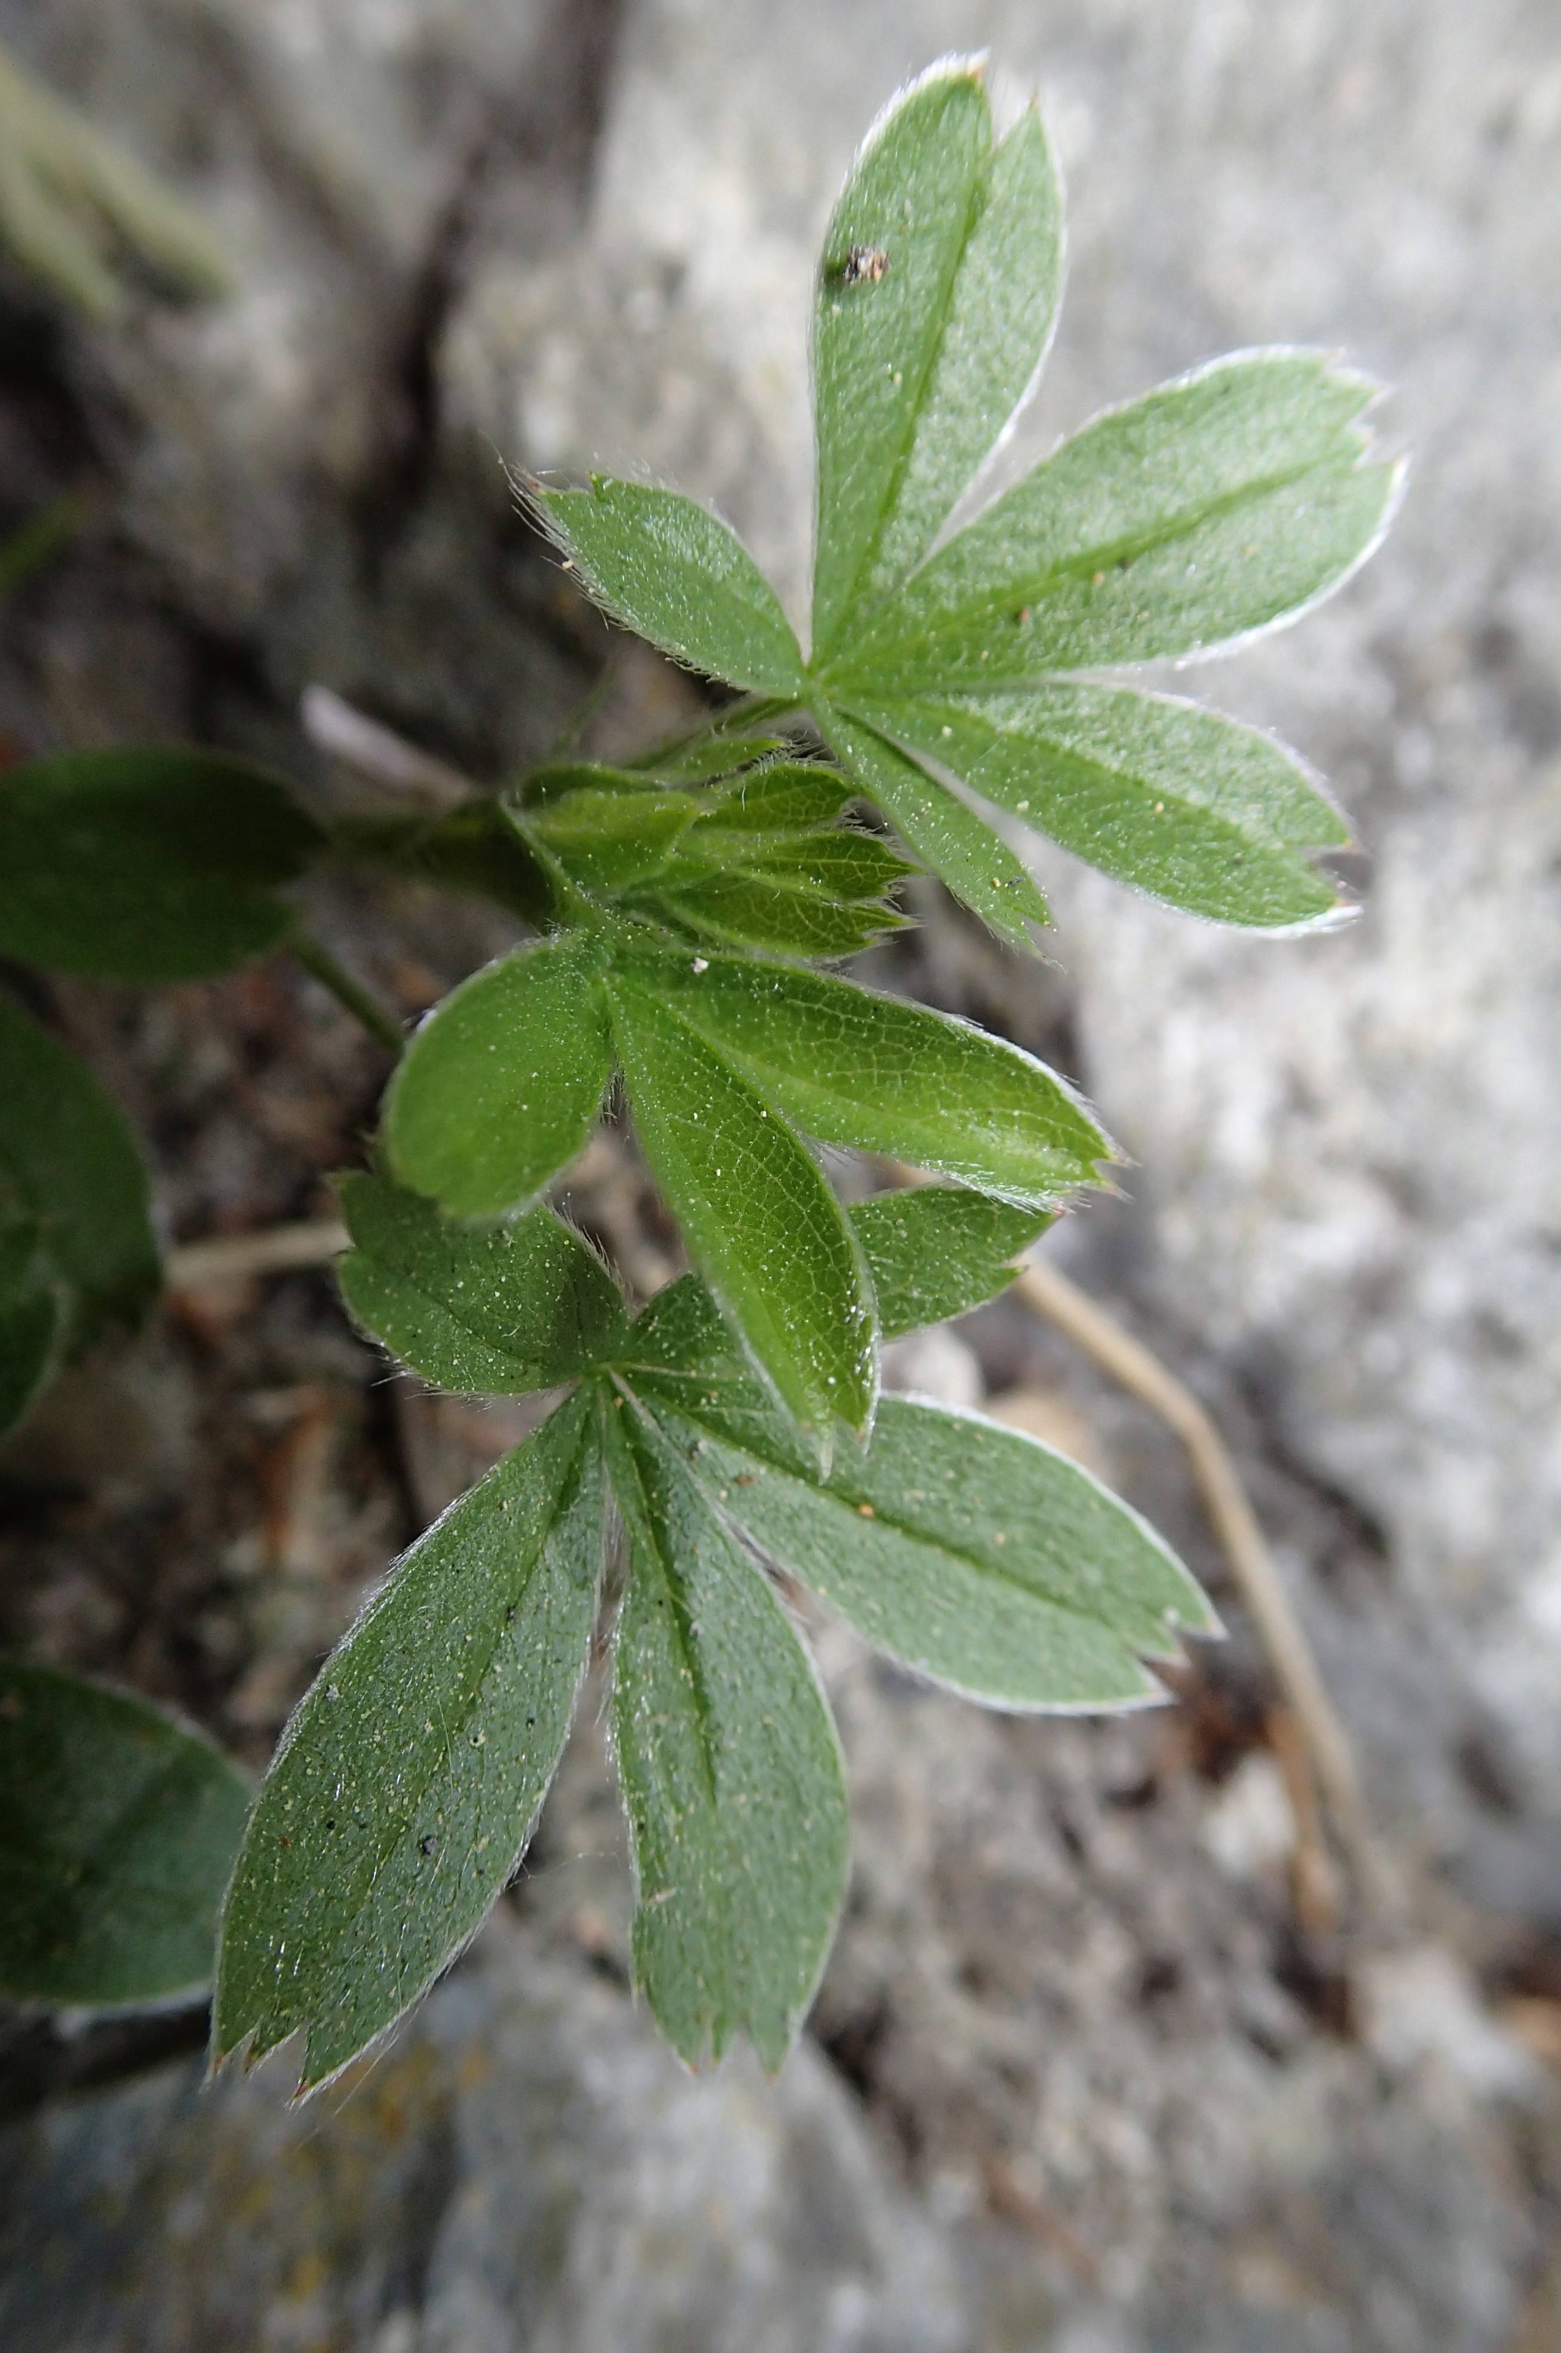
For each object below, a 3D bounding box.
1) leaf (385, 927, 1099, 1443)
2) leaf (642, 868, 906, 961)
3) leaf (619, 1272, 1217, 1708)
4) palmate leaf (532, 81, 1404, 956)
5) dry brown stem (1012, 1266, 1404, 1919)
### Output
[{"bbox_3d":[-0.002,0.001,0.089,0.029,0.011,0.021,-3,79,-6],"label":"leaf"},{"bbox_3d":[0.000,-0.012,0.092,0.011,0.004,0.004,4,69,-2],"label":"leaf"},{"bbox_3d":[0.007,0.017,0.100,0.030,0.006,0.012,24,78,2],"label":"leaf"},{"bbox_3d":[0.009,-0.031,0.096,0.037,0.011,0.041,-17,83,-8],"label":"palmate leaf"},{"bbox_3d":[0.025,0.022,0.116,0.007,0.042,0.005,-29,20,3],"label":"dry brown stem"}]

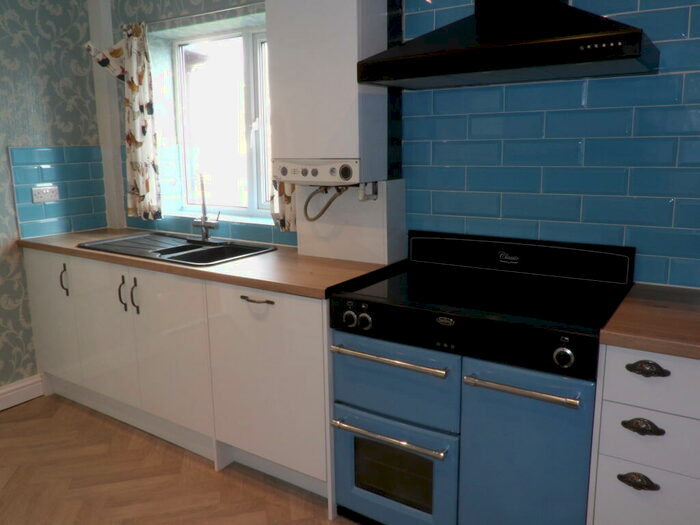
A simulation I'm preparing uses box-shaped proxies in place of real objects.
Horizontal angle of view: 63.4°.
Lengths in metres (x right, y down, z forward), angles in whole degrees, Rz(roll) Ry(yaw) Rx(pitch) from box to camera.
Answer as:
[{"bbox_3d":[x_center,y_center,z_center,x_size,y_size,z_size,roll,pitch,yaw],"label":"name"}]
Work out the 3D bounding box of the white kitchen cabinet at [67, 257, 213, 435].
[{"bbox_3d":[-0.851,0.321,2.894,1.002,0.713,0.580,6,13,34],"label":"white kitchen cabinet"}]

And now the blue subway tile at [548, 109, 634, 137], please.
[{"bbox_3d":[0.851,-0.495,2.025,0.296,0.099,0.010,7,14,32],"label":"blue subway tile"}]

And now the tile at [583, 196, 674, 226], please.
[{"bbox_3d":[0.997,-0.187,2.052,0.300,0.100,0.010,6,13,32],"label":"tile"}]

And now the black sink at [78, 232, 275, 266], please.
[{"bbox_3d":[-0.893,0.005,2.887,1.000,0.180,0.500,6,13,32],"label":"black sink"}]

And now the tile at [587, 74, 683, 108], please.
[{"bbox_3d":[0.966,-0.582,1.931,0.296,0.099,0.010,7,14,32],"label":"tile"}]

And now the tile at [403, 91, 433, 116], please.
[{"bbox_3d":[0.287,-0.656,2.349,0.129,0.100,0.010,6,13,34],"label":"tile"}]

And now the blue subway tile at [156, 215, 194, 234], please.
[{"bbox_3d":[-1.040,-0.225,3.378,0.305,0.099,0.010,6,13,34],"label":"blue subway tile"}]

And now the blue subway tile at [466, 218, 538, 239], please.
[{"bbox_3d":[0.607,-0.125,2.265,0.296,0.099,0.010,7,14,32],"label":"blue subway tile"}]

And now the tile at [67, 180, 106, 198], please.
[{"bbox_3d":[-1.614,-0.448,3.471,0.010,0.100,0.244,6,13,32],"label":"tile"}]

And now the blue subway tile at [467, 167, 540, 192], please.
[{"bbox_3d":[0.602,-0.325,2.226,0.296,0.099,0.010,7,14,32],"label":"blue subway tile"}]

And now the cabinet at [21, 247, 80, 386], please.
[{"bbox_3d":[-1.465,0.250,3.330,0.463,0.724,0.571,7,14,32],"label":"cabinet"}]

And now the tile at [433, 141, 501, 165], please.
[{"bbox_3d":[0.470,-0.436,2.268,0.300,0.100,0.010,6,13,34],"label":"tile"}]

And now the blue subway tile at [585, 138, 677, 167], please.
[{"bbox_3d":[0.962,-0.377,1.940,0.300,0.100,0.010,6,13,34],"label":"blue subway tile"}]

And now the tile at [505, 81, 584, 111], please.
[{"bbox_3d":[0.717,-0.610,2.090,0.296,0.099,0.010,7,14,32],"label":"tile"}]

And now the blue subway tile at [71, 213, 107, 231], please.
[{"bbox_3d":[-1.611,-0.244,3.511,0.010,0.100,0.244,6,13,32],"label":"blue subway tile"}]

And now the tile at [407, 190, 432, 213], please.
[{"bbox_3d":[0.297,-0.263,2.486,0.135,0.100,0.010,6,13,32],"label":"tile"}]

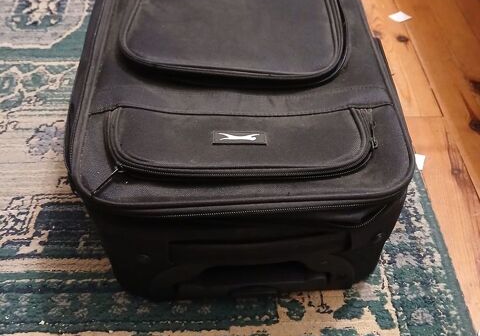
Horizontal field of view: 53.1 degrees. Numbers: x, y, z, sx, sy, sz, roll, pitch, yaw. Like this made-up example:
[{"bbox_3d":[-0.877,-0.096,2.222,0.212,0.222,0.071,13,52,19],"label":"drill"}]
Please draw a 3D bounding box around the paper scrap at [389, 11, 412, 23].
[{"bbox_3d":[0.360,-0.339,1.079,0.039,0.004,0.031,-27,54,-23],"label":"paper scrap"}]

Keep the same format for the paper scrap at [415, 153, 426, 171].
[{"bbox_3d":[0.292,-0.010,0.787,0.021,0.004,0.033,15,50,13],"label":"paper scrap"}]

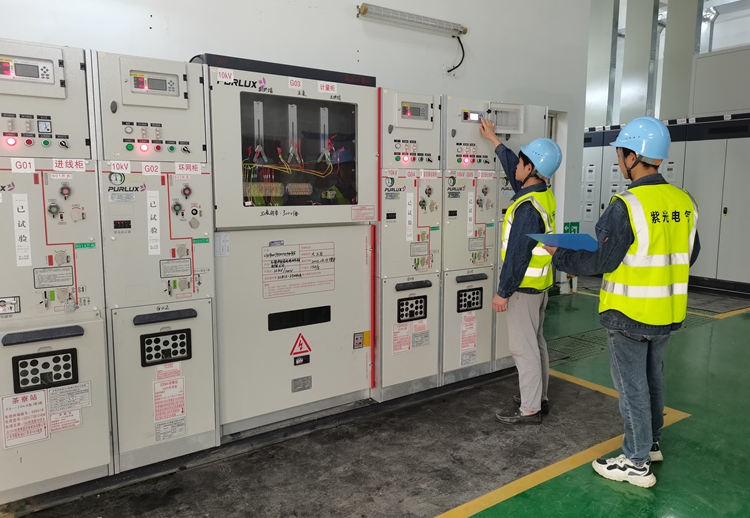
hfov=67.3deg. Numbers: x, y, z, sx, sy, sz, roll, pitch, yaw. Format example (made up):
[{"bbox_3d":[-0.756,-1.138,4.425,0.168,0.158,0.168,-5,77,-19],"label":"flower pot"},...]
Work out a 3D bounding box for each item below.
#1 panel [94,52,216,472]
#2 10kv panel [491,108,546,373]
[{"bbox_3d":[-1.278,0.002,3.093,0.511,1.970,0.850,-5,9,-35],"label":"panel"},{"bbox_3d":[0.808,-0.185,4.492,0.505,1.920,0.900,-5,8,-35],"label":"10kv panel"}]

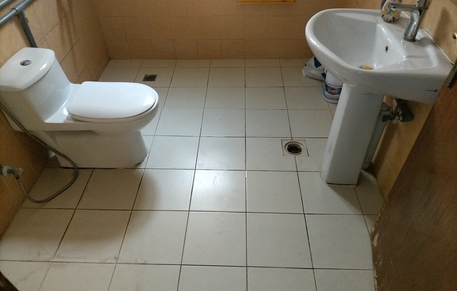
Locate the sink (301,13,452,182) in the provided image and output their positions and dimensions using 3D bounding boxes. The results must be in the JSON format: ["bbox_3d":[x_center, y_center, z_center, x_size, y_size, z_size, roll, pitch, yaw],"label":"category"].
[{"bbox_3d":[0.593,-0.157,1.727,0.500,0.825,0.615,1,42,2],"label":"sink"}]

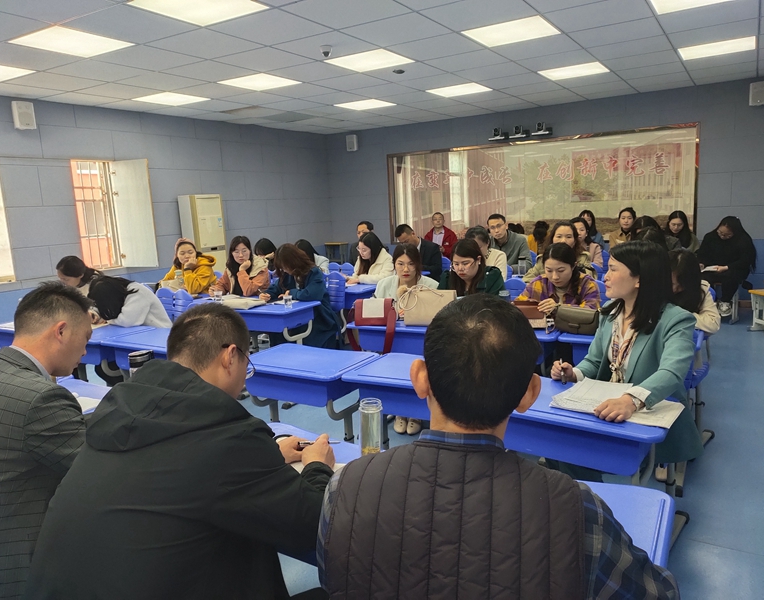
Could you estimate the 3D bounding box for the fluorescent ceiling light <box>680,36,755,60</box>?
[{"bbox_3d":[2.929,-2.206,4.634,0.590,0.060,0.590,4,13,31],"label":"fluorescent ceiling light"}]

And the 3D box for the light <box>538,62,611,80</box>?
[{"bbox_3d":[1.863,-2.226,5.139,0.600,0.050,0.600,4,13,32],"label":"light"}]

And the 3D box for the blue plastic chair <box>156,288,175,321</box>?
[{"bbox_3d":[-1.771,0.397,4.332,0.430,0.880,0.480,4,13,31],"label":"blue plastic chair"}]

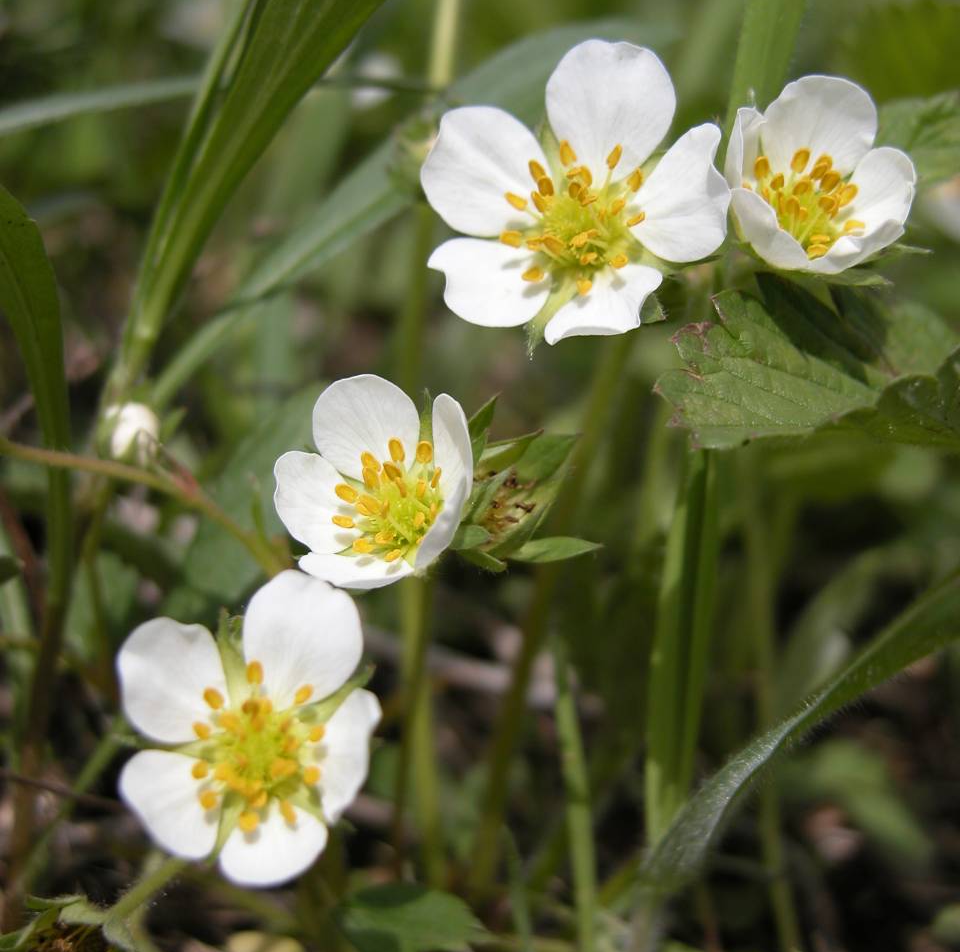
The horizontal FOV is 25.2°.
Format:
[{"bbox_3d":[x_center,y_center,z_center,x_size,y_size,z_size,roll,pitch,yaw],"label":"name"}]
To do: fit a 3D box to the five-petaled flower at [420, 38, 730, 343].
[{"bbox_3d":[0.008,-0.023,0.172,0.025,0.024,0.009,3,-15,7],"label":"five-petaled flower"}]

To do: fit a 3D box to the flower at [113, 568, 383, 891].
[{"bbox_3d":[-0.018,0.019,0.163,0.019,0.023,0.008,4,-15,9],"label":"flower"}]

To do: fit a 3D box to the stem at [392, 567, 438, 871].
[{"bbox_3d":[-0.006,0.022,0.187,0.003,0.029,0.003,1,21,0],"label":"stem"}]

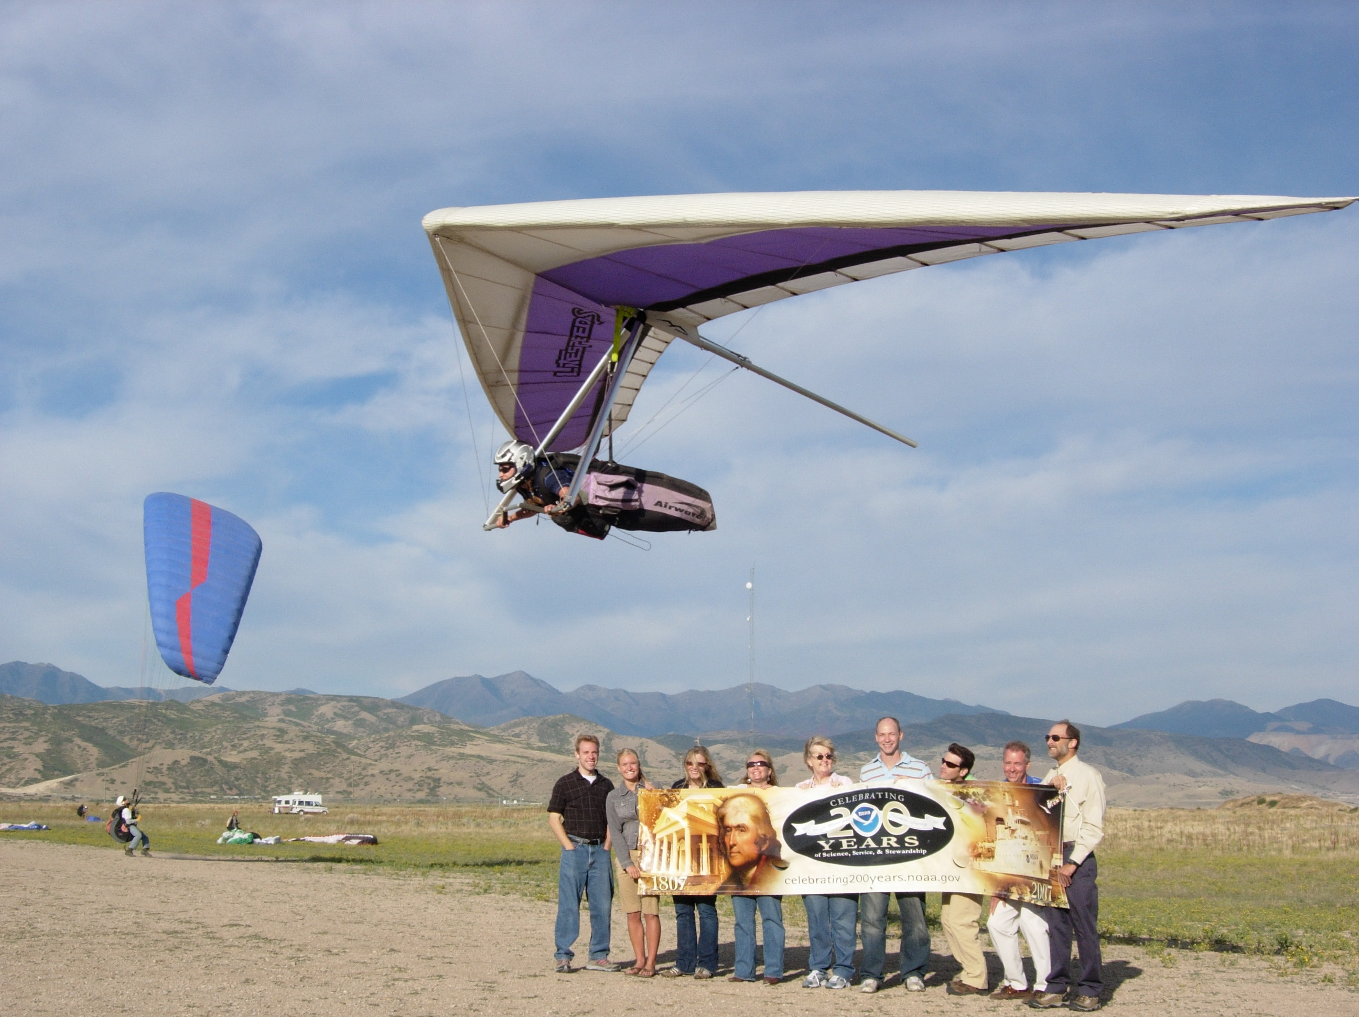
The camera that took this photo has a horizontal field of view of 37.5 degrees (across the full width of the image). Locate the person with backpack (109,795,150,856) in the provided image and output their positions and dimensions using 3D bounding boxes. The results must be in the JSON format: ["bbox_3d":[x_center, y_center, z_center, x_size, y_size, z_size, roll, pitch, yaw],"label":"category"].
[{"bbox_3d":[-14.009,8.086,51.000,1.020,1.570,0.650,1,-8,-8],"label":"person with backpack"}]

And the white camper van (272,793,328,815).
[{"bbox_3d":[-49.358,38.356,260.000,7.300,2.920,2.400,1,-8,-7],"label":"white camper van"}]

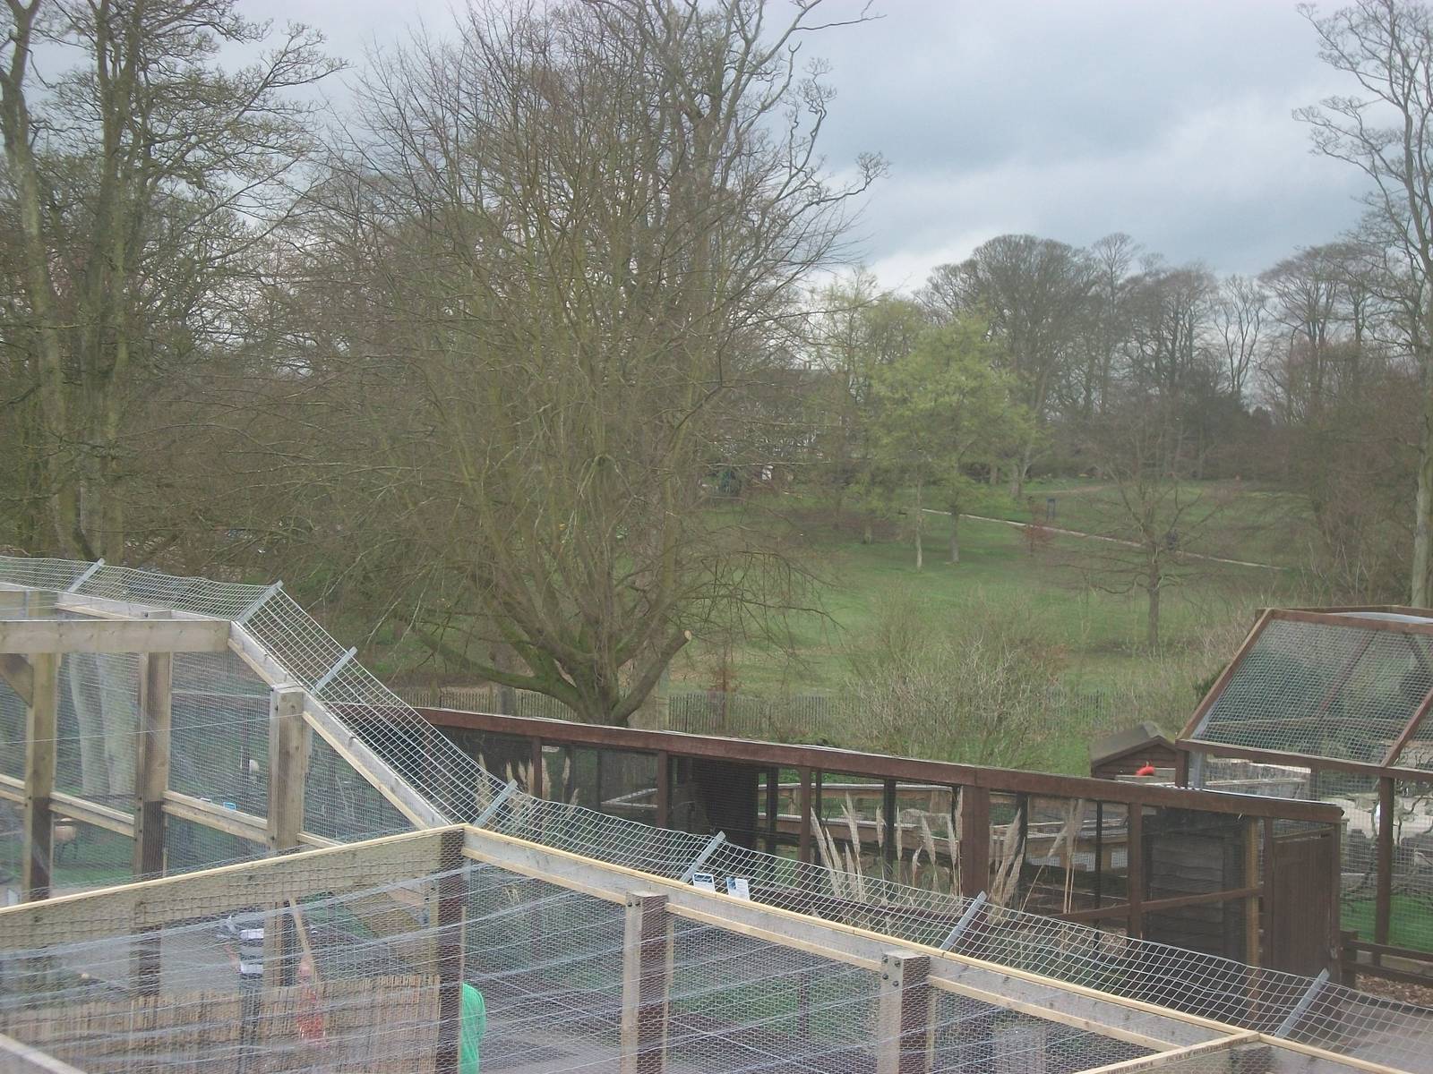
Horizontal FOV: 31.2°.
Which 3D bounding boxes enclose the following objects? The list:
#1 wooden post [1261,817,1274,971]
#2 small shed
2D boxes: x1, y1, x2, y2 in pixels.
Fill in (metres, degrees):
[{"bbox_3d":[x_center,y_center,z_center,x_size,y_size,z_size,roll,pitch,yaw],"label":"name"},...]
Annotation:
[{"bbox_3d":[5.413,3.743,25.200,0.100,2.000,0.100,-1,3,-43],"label":"wooden post"},{"bbox_3d":[6.123,3.703,35.963,1.800,2.050,1.850,1,3,6],"label":"small shed"}]

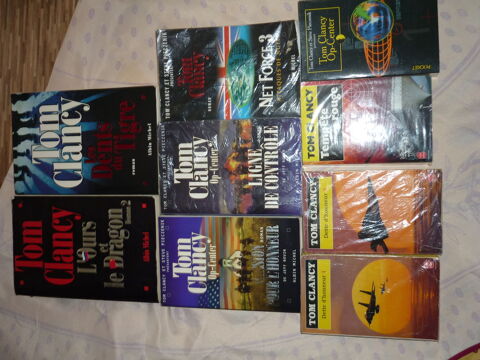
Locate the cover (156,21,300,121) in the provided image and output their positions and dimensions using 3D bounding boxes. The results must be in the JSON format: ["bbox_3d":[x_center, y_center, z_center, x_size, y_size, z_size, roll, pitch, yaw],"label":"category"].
[{"bbox_3d":[-0.018,-0.152,0.664,0.205,0.025,0.135,0,93,12],"label":"cover"}]

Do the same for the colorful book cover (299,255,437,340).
[{"bbox_3d":[0.177,0.158,0.634,0.179,0.031,0.110,-1,92,12],"label":"colorful book cover"}]

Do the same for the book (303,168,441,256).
[{"bbox_3d":[0.179,0.043,0.629,0.179,0.031,0.111,-1,92,12],"label":"book"}]

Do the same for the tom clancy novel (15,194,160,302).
[{"bbox_3d":[-0.235,0.103,0.715,0.239,0.037,0.156,0,93,12],"label":"tom clancy novel"}]

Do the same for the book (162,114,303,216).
[{"bbox_3d":[-0.013,-0.018,0.669,0.208,0.025,0.137,0,93,12],"label":"book"}]

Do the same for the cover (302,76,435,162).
[{"bbox_3d":[0.170,-0.078,0.624,0.167,0.033,0.111,-1,93,12],"label":"cover"}]

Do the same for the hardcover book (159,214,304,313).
[{"bbox_3d":[-0.015,0.121,0.676,0.207,0.025,0.134,-1,93,12],"label":"hardcover book"}]

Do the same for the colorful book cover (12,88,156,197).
[{"bbox_3d":[-0.232,-0.057,0.706,0.238,0.038,0.155,0,93,12],"label":"colorful book cover"}]

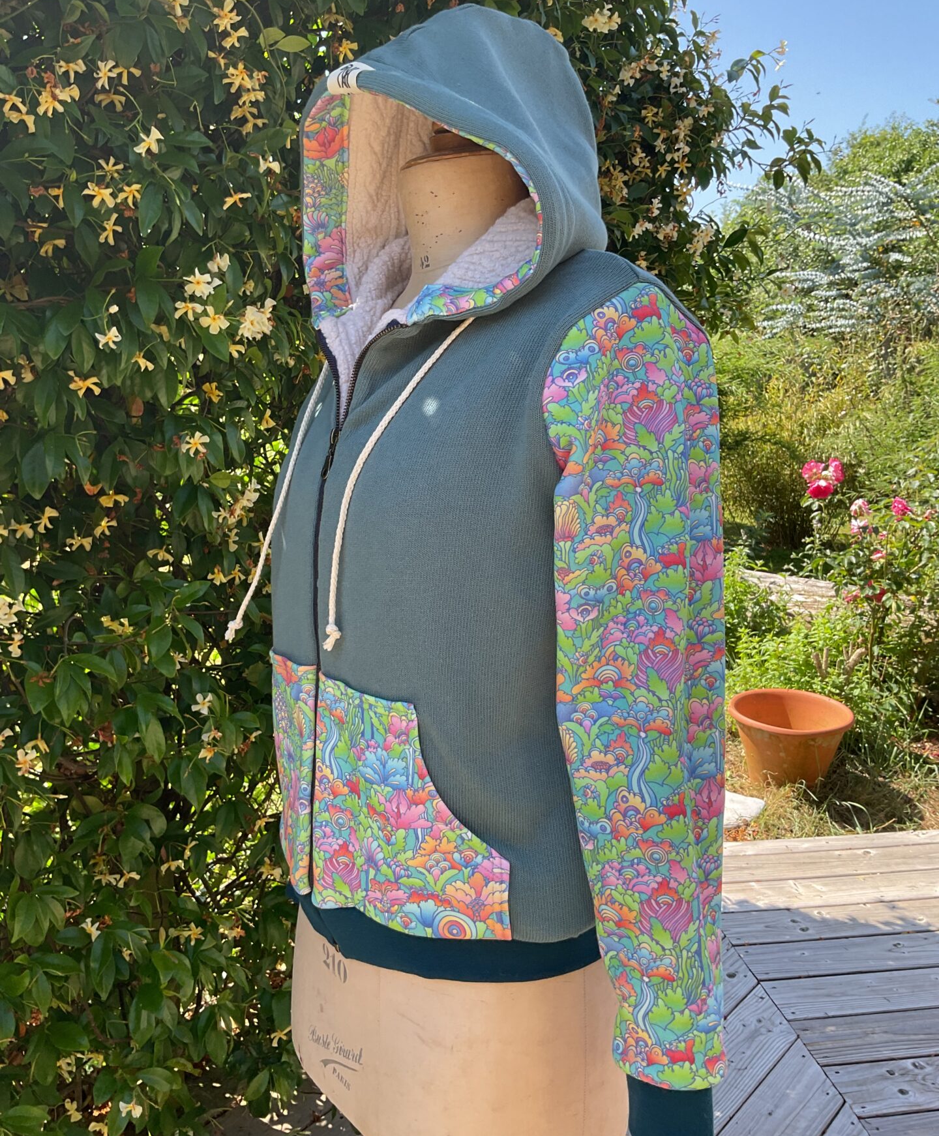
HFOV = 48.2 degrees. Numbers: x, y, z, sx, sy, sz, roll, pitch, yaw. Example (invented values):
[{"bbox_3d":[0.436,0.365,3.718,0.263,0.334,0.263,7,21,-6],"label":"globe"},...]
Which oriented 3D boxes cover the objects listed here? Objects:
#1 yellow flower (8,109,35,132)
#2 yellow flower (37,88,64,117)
[{"bbox_3d":[-0.457,-0.456,1.070,0.028,0.024,0.020,-2,19,-13],"label":"yellow flower"},{"bbox_3d":[-0.431,-0.479,1.080,0.027,0.028,0.020,-2,17,-11],"label":"yellow flower"}]

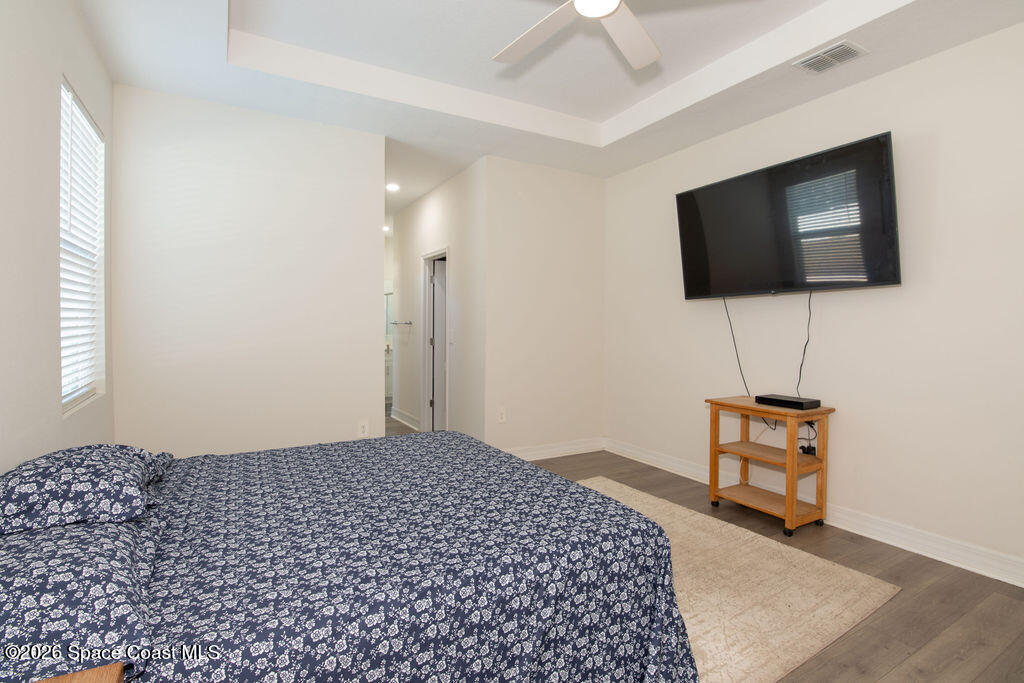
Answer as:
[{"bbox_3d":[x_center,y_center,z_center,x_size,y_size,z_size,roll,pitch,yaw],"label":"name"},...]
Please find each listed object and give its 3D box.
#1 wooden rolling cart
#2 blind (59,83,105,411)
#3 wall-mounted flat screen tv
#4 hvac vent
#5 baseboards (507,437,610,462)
[{"bbox_3d":[1.736,0.815,3.305,0.404,0.773,0.669,-1,2,-29],"label":"wooden rolling cart"},{"bbox_3d":[-2.128,-0.437,2.356,0.060,1.425,0.820,-1,2,-30],"label":"blind"},{"bbox_3d":[1.773,-0.748,3.310,0.060,0.840,1.456,-12,8,-30],"label":"wall-mounted flat screen tv"},{"bbox_3d":[1.785,-1.578,2.714,0.234,0.025,0.280,-1,2,-30],"label":"hvac vent"},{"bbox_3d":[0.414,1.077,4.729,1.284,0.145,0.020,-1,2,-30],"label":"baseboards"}]

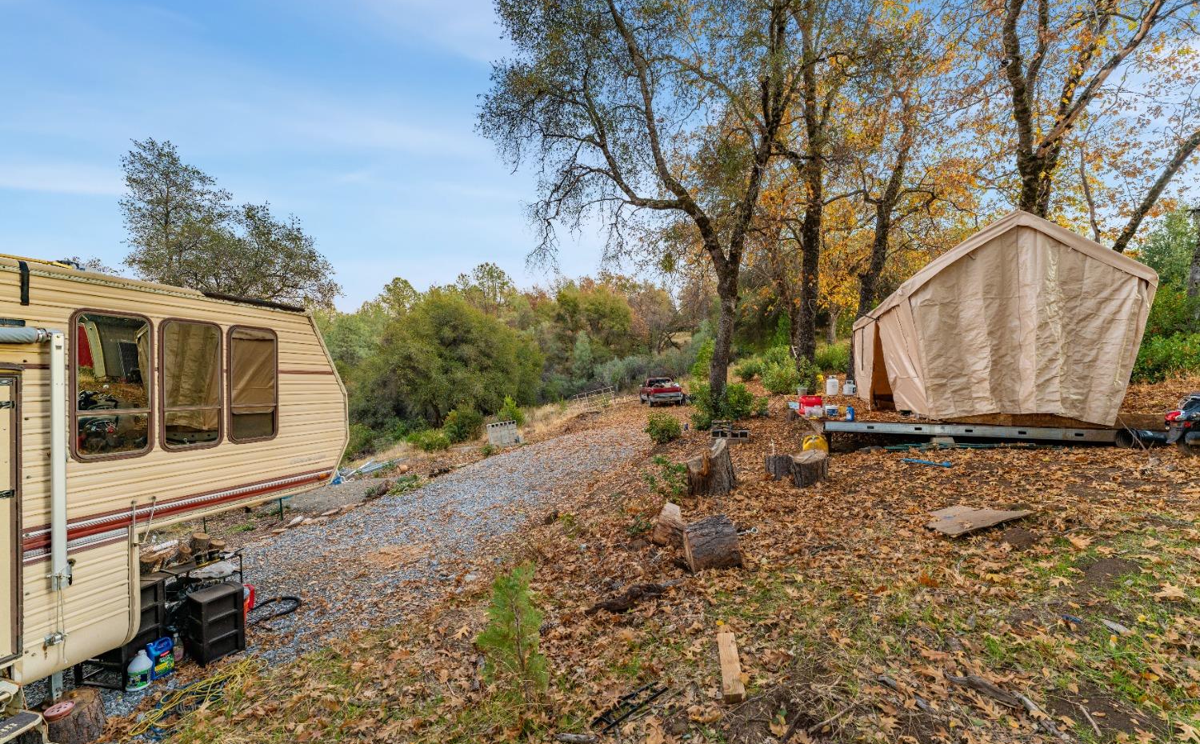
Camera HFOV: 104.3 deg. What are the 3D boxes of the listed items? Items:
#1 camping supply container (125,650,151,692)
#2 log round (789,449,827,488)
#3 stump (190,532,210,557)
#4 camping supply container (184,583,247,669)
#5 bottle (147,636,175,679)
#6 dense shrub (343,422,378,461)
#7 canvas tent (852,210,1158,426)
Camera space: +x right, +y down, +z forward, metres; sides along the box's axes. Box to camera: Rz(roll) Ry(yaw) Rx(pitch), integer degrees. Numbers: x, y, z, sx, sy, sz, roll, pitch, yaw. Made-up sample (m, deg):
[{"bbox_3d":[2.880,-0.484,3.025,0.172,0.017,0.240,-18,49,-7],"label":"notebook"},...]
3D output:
[{"bbox_3d":[-3.595,2.312,3.640,0.148,0.292,0.148,0,0,39],"label":"camping supply container"},{"bbox_3d":[2.742,1.260,6.120,0.460,0.420,0.440,0,0,24],"label":"log round"},{"bbox_3d":[-5.906,2.566,6.900,0.210,0.290,0.210,0,0,-37],"label":"stump"},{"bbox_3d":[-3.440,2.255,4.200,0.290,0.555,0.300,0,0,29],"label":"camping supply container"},{"bbox_3d":[-3.680,2.390,3.920,0.110,0.290,0.155,0,0,28],"label":"bottle"},{"bbox_3d":[-6.980,2.000,13.500,1.150,1.100,1.100,0,0,-27],"label":"dense shrub"},{"bbox_3d":[7.500,-0.820,9.950,3.000,3.150,6.400,0,0,22],"label":"canvas tent"}]

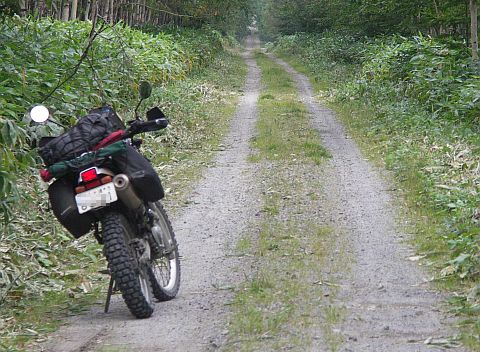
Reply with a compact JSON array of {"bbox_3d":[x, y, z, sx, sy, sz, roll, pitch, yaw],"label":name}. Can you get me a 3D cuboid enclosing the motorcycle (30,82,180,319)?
[{"bbox_3d":[-0.708,0.133,21.650,0.830,1.340,2.150,-17,0,7],"label":"motorcycle"}]

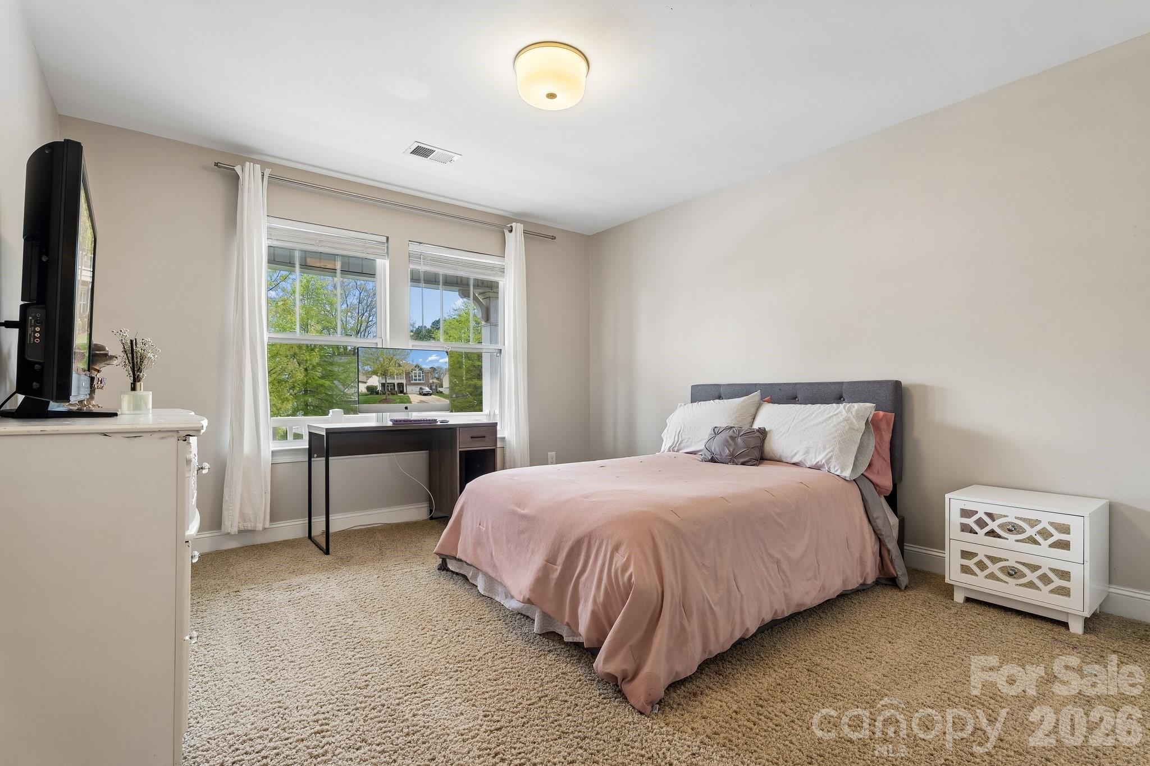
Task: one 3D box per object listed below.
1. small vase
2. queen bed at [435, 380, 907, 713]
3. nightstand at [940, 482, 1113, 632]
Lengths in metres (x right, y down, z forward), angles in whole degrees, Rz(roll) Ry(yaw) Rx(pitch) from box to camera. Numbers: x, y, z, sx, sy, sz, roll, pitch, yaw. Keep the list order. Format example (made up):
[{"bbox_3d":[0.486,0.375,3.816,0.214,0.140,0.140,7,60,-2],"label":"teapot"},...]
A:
[{"bbox_3d":[-1.290,0.058,1.504,0.068,0.068,0.068,0,0,-38],"label":"small vase"},{"bbox_3d":[0.557,0.508,2.786,2.060,1.020,1.620,0,0,-38],"label":"queen bed"},{"bbox_3d":[2.038,0.770,2.328,0.355,0.483,0.490,0,0,-38],"label":"nightstand"}]

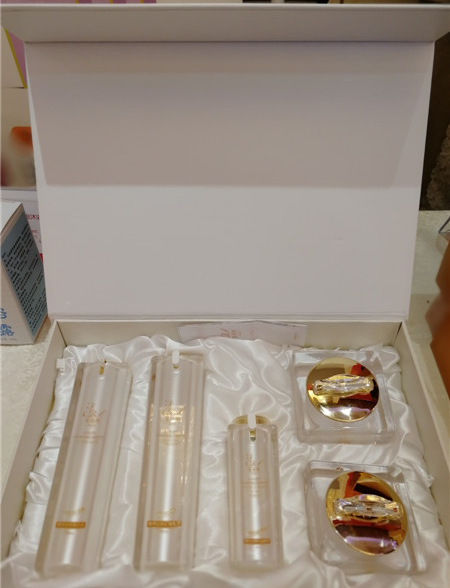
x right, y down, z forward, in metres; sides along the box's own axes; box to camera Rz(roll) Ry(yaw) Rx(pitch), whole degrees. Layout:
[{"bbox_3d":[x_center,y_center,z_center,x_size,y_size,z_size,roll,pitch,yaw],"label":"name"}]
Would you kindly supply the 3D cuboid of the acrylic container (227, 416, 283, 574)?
[{"bbox_3d":[0.022,0.148,0.356,0.038,0.036,0.106,0,58,0],"label":"acrylic container"}]

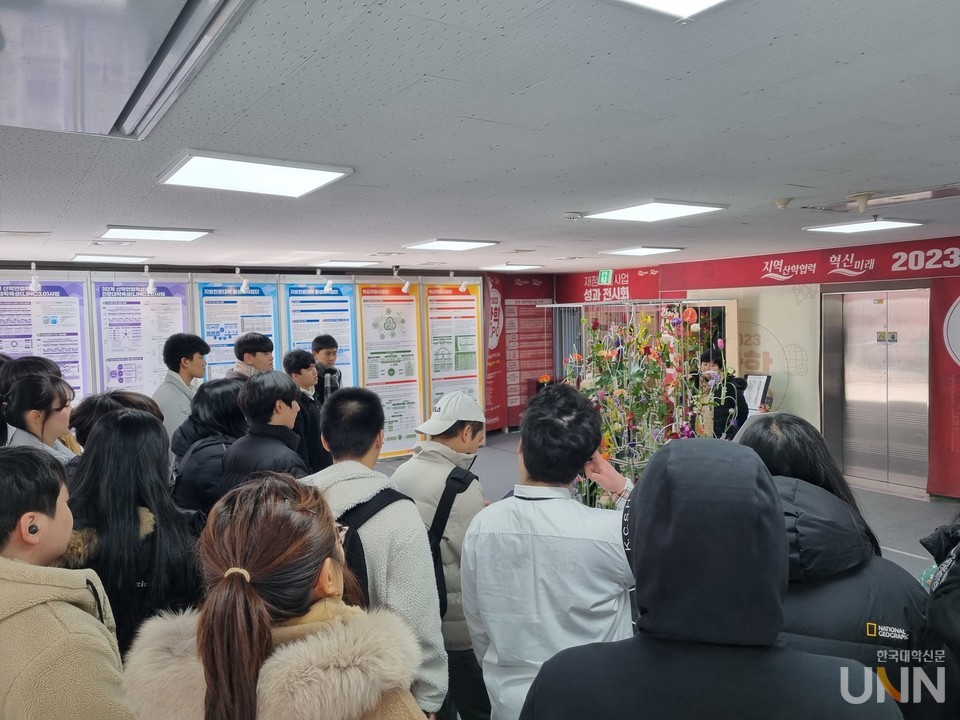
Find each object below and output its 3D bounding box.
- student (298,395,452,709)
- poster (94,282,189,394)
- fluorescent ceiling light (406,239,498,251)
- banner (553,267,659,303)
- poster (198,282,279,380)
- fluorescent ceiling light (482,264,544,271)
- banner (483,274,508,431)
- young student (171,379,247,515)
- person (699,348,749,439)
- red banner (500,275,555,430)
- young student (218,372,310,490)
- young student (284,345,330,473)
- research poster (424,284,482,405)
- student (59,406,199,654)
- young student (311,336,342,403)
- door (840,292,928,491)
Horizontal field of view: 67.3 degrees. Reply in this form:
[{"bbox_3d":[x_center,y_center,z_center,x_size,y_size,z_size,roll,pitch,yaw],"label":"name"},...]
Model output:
[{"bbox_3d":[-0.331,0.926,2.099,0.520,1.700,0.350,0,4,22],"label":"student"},{"bbox_3d":[-3.703,0.308,8.048,0.930,2.320,0.020,-4,4,-34],"label":"poster"},{"bbox_3d":[-0.257,-0.999,6.405,0.610,0.040,0.610,-4,4,-34],"label":"fluorescent ceiling light"},{"bbox_3d":[1.871,-1.096,10.803,0.040,0.500,2.250,-4,5,-33],"label":"banner"},{"bbox_3d":[-2.787,0.226,8.542,0.920,2.240,0.030,-4,5,-33],"label":"poster"},{"bbox_3d":[0.420,-1.197,9.318,0.610,0.040,0.610,-4,5,-33],"label":"fluorescent ceiling light"},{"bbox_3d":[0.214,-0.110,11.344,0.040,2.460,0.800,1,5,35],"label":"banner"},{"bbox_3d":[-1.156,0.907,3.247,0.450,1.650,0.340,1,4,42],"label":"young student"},{"bbox_3d":[1.891,0.709,5.746,0.460,1.600,0.340,1,4,40],"label":"person"},{"bbox_3d":[0.840,-0.132,11.804,0.990,2.450,0.030,-4,4,-34],"label":"red banner"},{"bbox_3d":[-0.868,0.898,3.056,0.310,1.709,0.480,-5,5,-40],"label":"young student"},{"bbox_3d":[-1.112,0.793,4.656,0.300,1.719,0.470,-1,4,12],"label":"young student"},{"bbox_3d":[-0.359,0.091,10.304,0.900,2.320,0.020,-4,4,-34],"label":"research poster"},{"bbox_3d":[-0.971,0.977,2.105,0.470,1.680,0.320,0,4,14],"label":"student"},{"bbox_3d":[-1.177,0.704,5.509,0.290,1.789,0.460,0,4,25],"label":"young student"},{"bbox_3d":[4.379,0.305,7.729,0.060,2.050,0.960,-4,4,-34],"label":"door"}]

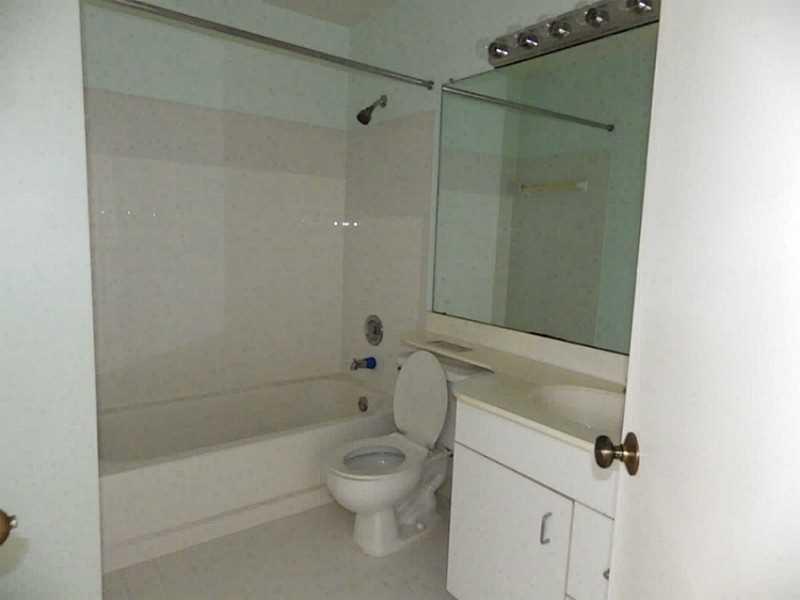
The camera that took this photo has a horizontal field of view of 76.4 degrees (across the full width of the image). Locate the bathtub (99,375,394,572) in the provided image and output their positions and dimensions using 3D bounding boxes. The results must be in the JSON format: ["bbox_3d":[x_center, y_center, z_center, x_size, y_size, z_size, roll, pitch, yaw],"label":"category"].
[{"bbox_3d":[-0.764,0.743,2.537,1.520,0.373,0.757,-3,9,-37],"label":"bathtub"}]

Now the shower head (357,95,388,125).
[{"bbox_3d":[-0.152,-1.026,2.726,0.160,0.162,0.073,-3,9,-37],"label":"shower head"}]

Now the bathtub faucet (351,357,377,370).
[{"bbox_3d":[-0.206,0.371,2.909,0.150,0.066,0.063,-3,9,-37],"label":"bathtub faucet"}]

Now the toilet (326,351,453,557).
[{"bbox_3d":[0.002,0.623,2.148,0.715,0.765,0.460,-3,9,-37],"label":"toilet"}]

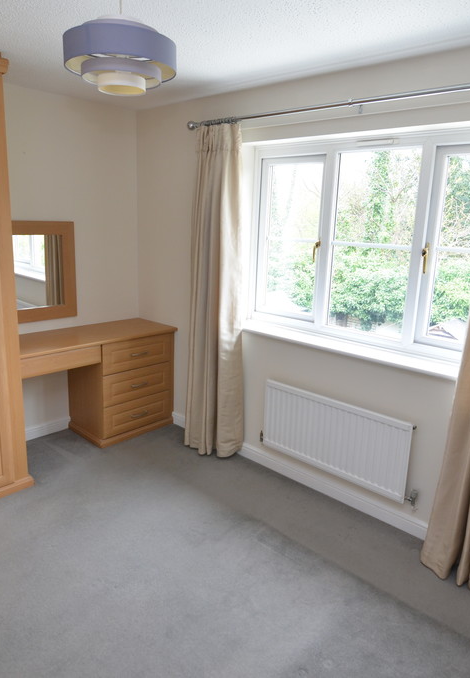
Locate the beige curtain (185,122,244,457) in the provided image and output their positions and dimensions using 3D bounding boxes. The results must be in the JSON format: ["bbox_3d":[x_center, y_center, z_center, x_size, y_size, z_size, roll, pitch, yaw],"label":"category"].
[{"bbox_3d":[-0.156,-0.264,3.119,0.463,2.229,0.188,14,17,39],"label":"beige curtain"}]

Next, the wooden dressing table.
[{"bbox_3d":[-1.079,0.356,3.374,0.479,0.809,1.272,14,17,39],"label":"wooden dressing table"}]

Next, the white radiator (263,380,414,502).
[{"bbox_3d":[0.580,0.573,2.721,0.950,0.457,0.086,14,17,39],"label":"white radiator"}]

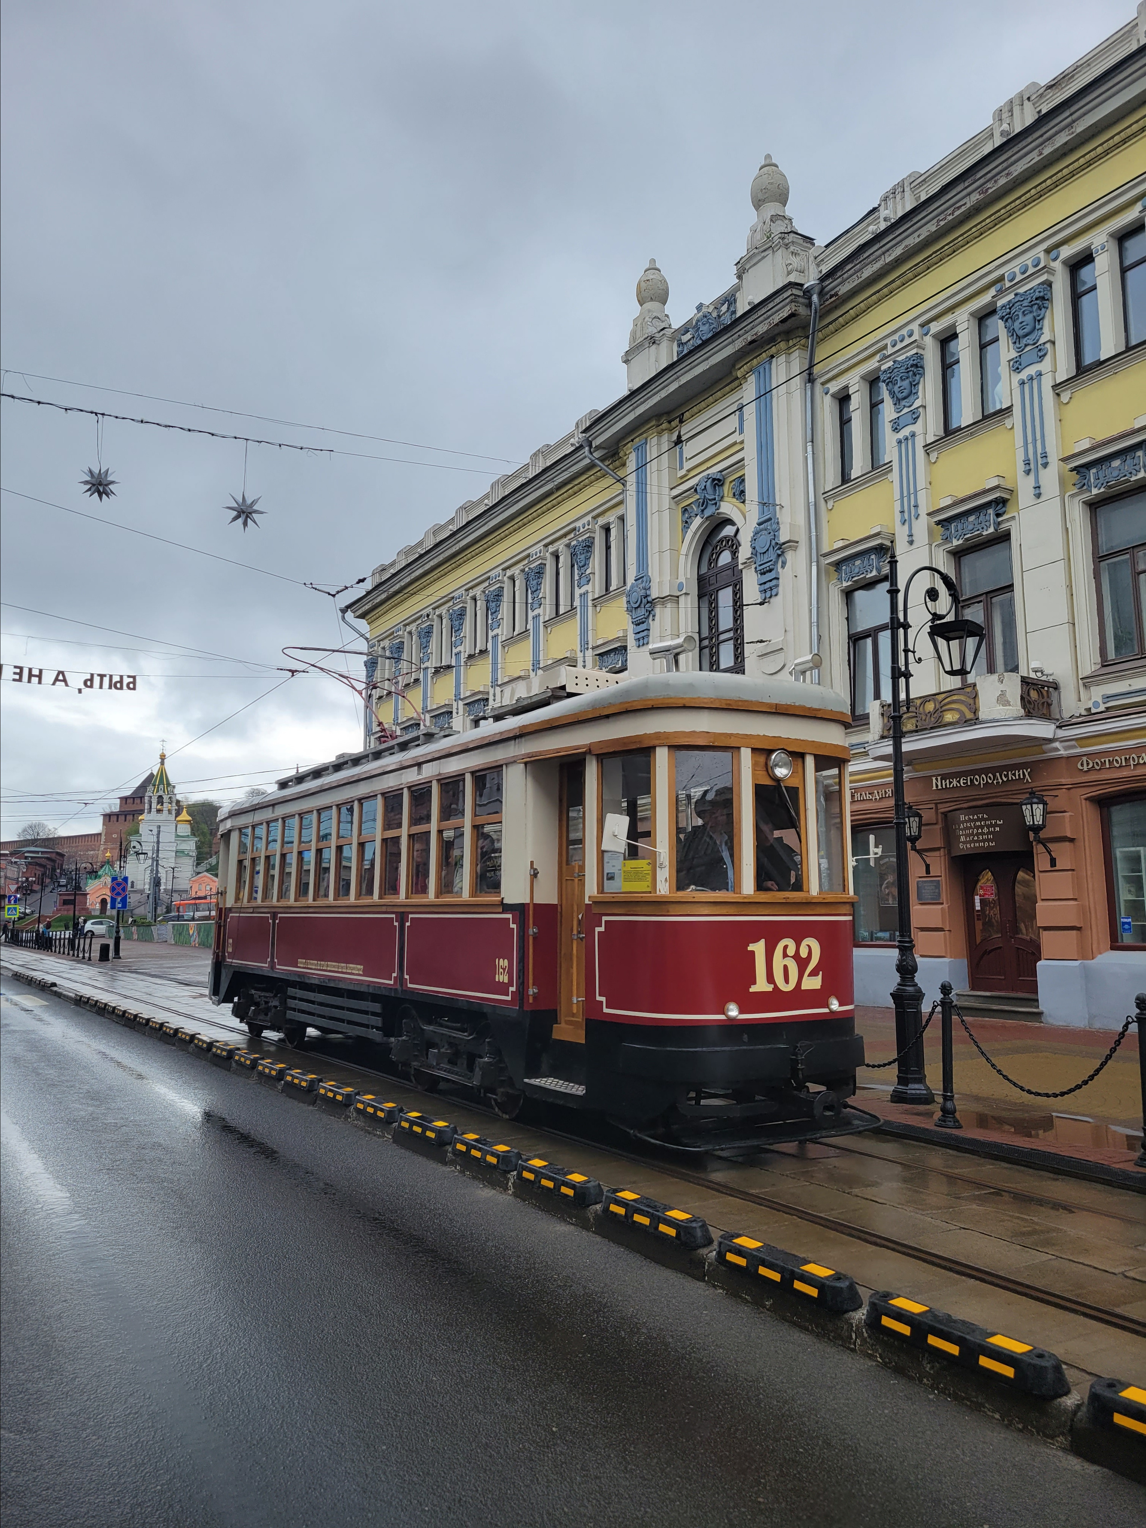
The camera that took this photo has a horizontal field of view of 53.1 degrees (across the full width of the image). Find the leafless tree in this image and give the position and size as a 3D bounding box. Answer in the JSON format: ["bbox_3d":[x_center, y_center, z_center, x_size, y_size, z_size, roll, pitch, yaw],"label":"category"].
[{"bbox_3d":[-122.383,17.327,262.340,10.000,10.500,10.000,5,-9,-30],"label":"leafless tree"}]

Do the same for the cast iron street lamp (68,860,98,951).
[{"bbox_3d":[-26.535,7.595,62.146,1.500,5.000,0.450,5,-9,-30],"label":"cast iron street lamp"}]

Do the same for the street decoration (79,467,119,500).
[{"bbox_3d":[-7.081,-4.186,17.127,0.630,0.610,0.600,5,-9,-30],"label":"street decoration"}]

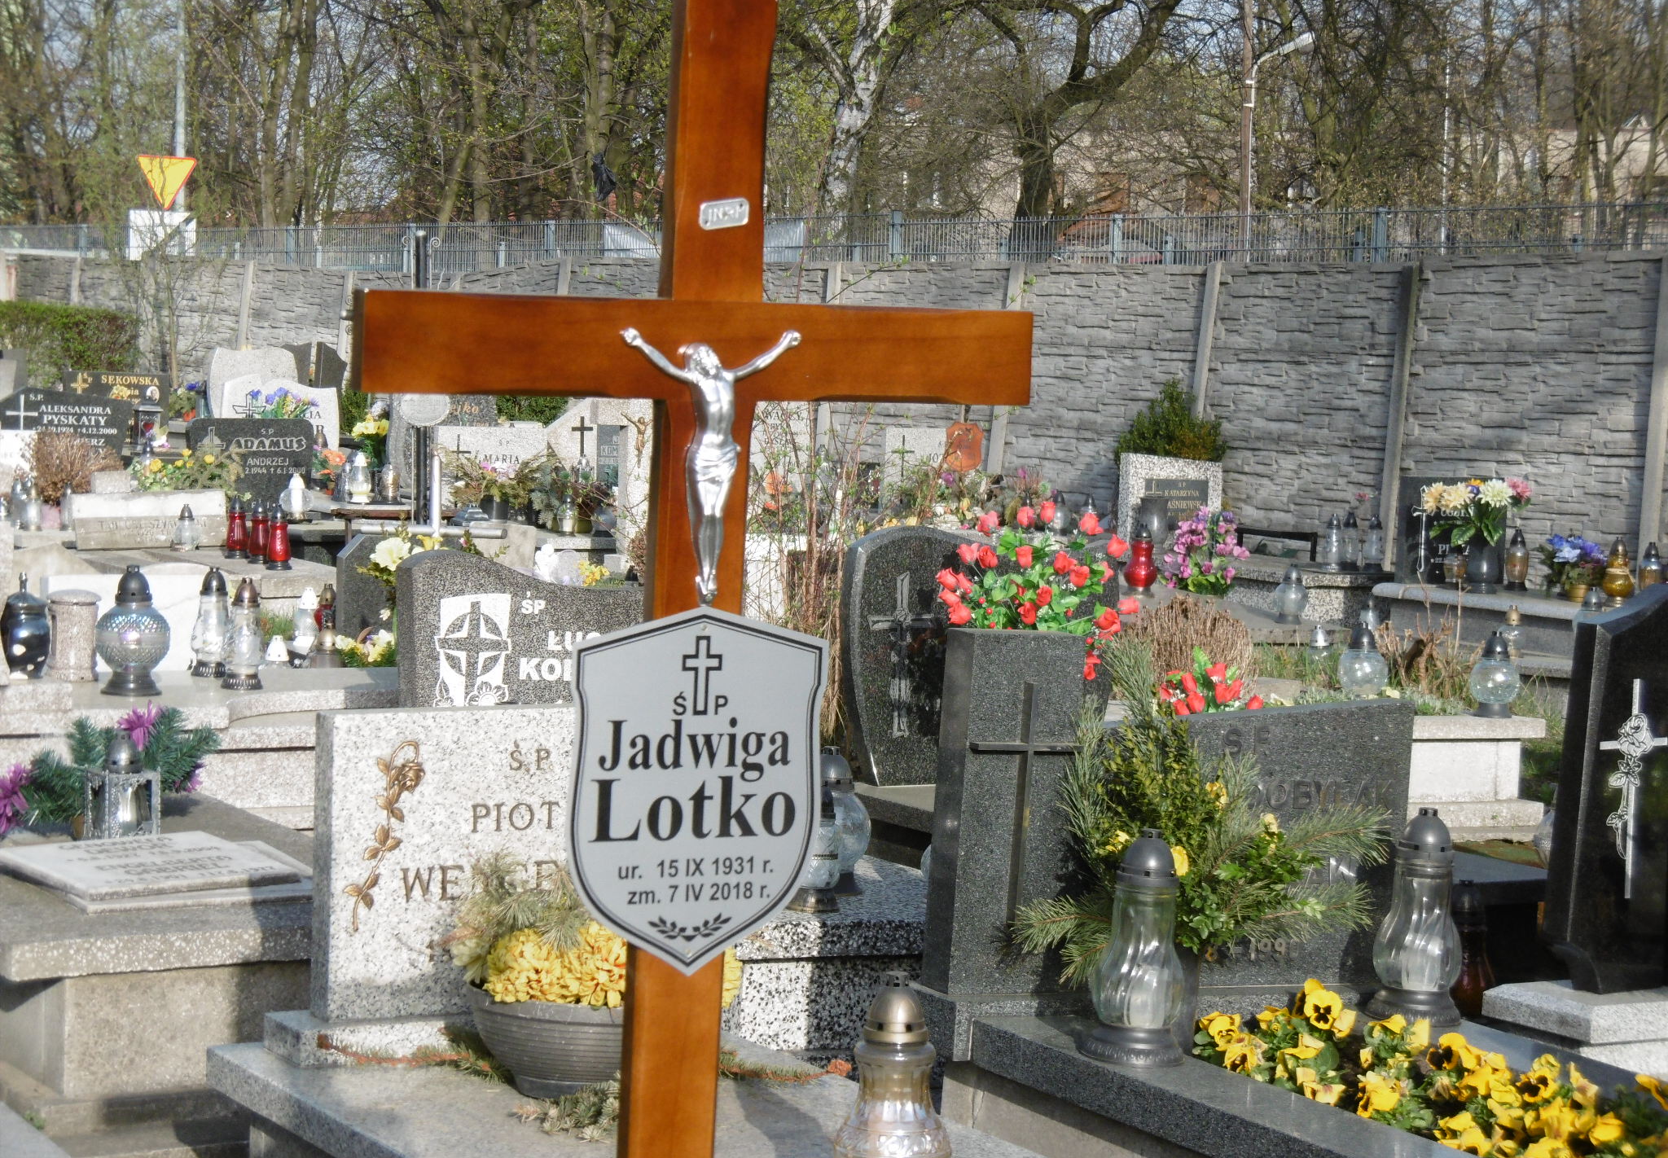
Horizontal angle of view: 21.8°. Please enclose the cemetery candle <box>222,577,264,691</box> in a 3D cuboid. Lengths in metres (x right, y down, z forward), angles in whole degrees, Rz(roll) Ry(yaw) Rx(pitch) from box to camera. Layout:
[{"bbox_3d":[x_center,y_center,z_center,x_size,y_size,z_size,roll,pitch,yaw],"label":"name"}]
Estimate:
[{"bbox_3d":[-1.567,0.145,11.500,0.111,0.295,0.111,1,3,0],"label":"cemetery candle"}]

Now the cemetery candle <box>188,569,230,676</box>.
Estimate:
[{"bbox_3d":[-1.706,0.121,11.850,0.110,0.297,0.110,-1,4,-28],"label":"cemetery candle"}]

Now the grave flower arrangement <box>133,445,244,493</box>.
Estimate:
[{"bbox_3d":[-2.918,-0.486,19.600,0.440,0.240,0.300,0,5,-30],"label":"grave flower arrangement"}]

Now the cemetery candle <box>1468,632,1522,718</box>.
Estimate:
[{"bbox_3d":[1.677,0.237,10.991,0.136,0.212,0.136,1,5,0],"label":"cemetery candle"}]

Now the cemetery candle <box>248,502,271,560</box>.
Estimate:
[{"bbox_3d":[-2.279,-0.186,17.200,0.088,0.238,0.088,-1,4,-28],"label":"cemetery candle"}]

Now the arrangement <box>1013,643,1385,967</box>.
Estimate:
[{"bbox_3d":[0.558,0.348,6.600,0.520,0.500,0.400,-1,6,-29],"label":"arrangement"}]

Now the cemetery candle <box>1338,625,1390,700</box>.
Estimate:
[{"bbox_3d":[1.391,0.231,11.400,0.133,0.225,0.133,3,5,0],"label":"cemetery candle"}]

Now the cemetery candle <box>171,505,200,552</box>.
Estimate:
[{"bbox_3d":[-2.661,-0.206,17.800,0.118,0.187,0.118,-1,4,-28],"label":"cemetery candle"}]

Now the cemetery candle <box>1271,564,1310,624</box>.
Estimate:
[{"bbox_3d":[1.819,0.060,17.300,0.135,0.240,0.135,3,5,0],"label":"cemetery candle"}]

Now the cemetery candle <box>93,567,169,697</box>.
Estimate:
[{"bbox_3d":[-1.616,0.110,9.987,0.174,0.293,0.174,-1,6,-29],"label":"cemetery candle"}]

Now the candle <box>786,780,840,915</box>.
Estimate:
[{"bbox_3d":[-0.036,0.500,8.289,0.104,0.255,0.104,1,5,0],"label":"candle"}]

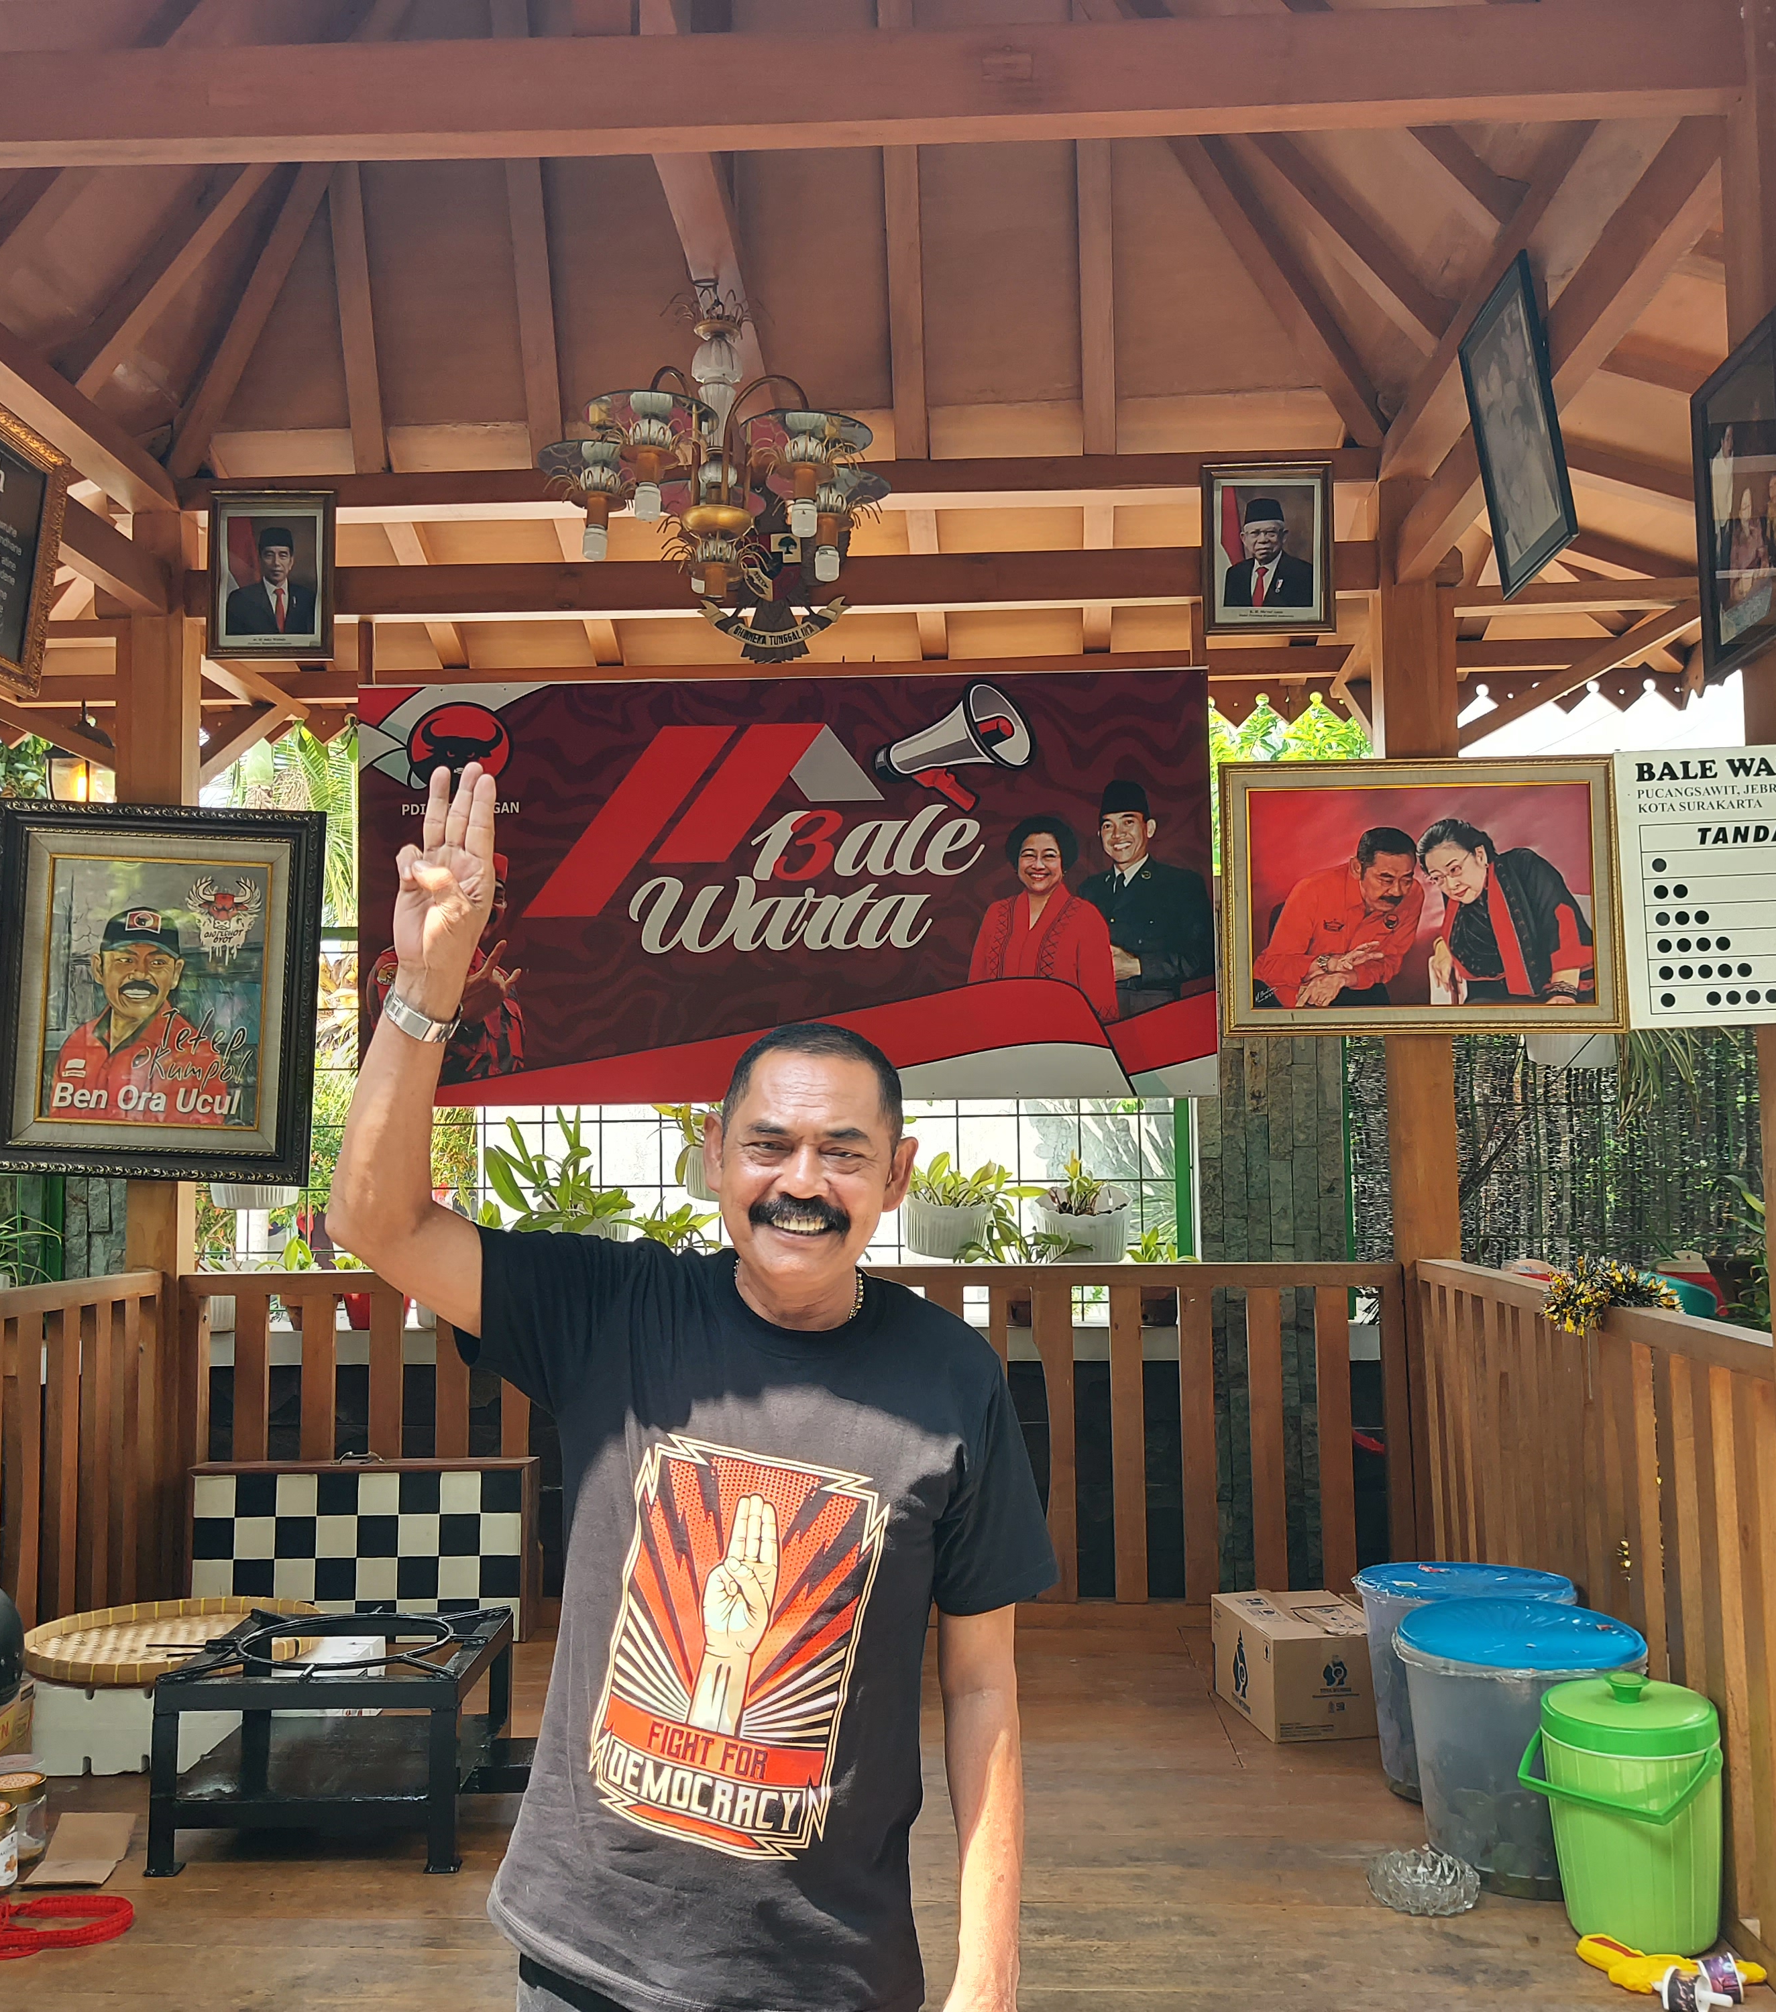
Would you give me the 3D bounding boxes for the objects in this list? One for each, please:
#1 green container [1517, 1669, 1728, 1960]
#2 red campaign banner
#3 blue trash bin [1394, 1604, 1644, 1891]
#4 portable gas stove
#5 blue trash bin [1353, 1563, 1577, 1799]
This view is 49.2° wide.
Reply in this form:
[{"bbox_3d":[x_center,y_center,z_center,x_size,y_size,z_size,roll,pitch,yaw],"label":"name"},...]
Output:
[{"bbox_3d":[0.966,1.035,2.514,0.225,0.317,0.230,-1,-5,2],"label":"green container"},{"bbox_3d":[-0.231,-0.263,4.318,1.910,0.953,0.025,-1,-5,2],"label":"red campaign banner"},{"bbox_3d":[0.901,1.053,2.754,0.350,0.320,0.350,-1,-5,2],"label":"blue trash bin"},{"bbox_3d":[-0.846,1.114,2.998,0.465,0.280,0.460,-1,-5,0],"label":"portable gas stove"},{"bbox_3d":[0.938,1.087,3.134,0.347,0.315,0.347,-1,-5,2],"label":"blue trash bin"}]

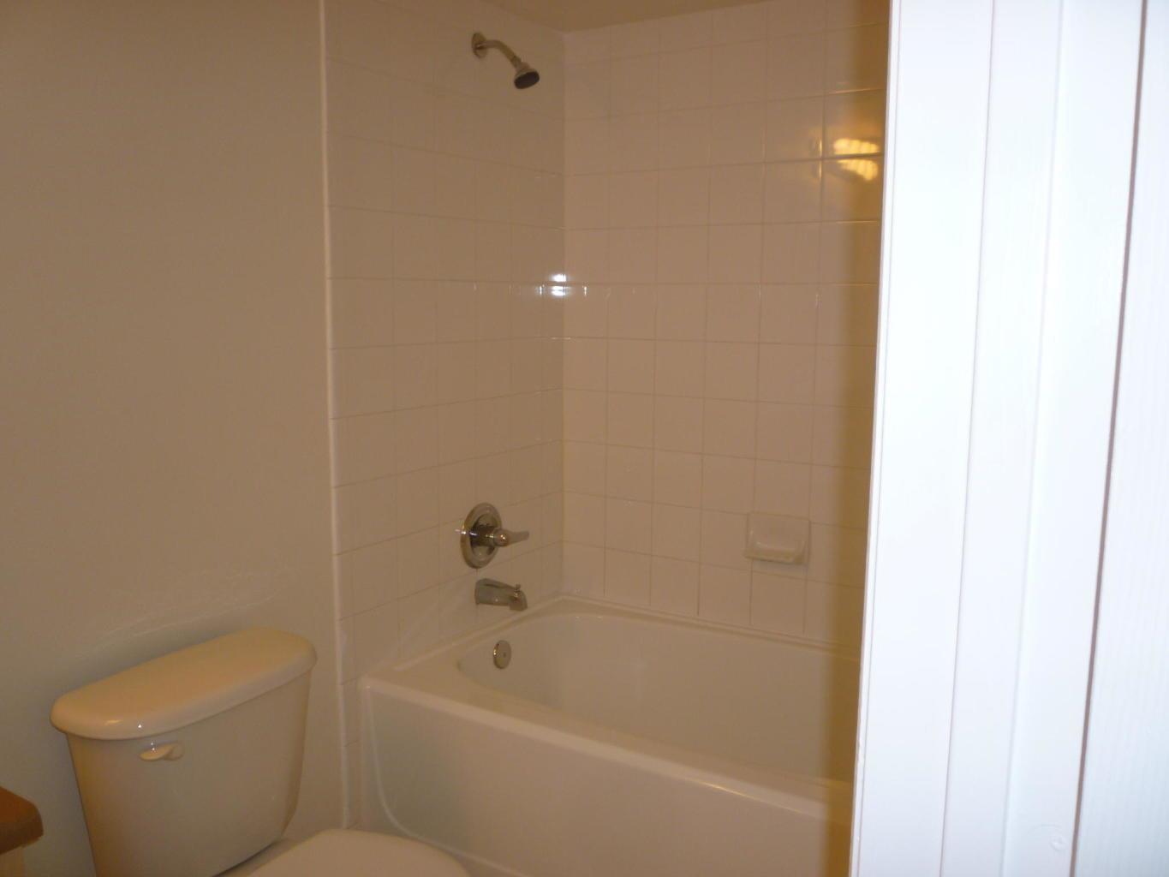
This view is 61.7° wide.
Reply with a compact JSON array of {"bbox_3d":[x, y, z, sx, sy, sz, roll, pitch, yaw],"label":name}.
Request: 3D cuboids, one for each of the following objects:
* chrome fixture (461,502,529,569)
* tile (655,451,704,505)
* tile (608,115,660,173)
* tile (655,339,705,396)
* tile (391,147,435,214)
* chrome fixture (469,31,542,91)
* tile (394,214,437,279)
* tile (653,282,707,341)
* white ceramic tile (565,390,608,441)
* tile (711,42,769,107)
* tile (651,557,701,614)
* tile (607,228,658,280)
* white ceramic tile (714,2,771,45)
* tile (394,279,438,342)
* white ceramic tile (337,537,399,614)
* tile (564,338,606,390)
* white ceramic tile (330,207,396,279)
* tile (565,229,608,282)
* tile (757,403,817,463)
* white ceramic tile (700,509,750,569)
[{"bbox_3d":[-0.234,0.262,2.602,0.085,0.175,0.196,5,9,32],"label":"chrome fixture"},{"bbox_3d":[0.262,0.111,2.731,0.151,0.151,0.010,6,10,32],"label":"tile"},{"bbox_3d":[0.139,-0.812,2.699,0.152,0.152,0.009,6,10,32],"label":"tile"},{"bbox_3d":[0.263,-0.192,2.685,0.152,0.152,0.010,6,10,32],"label":"tile"},{"bbox_3d":[-0.404,-0.606,2.300,0.008,0.152,0.152,5,9,32],"label":"tile"},{"bbox_3d":[-0.189,-0.938,2.409,0.178,0.139,0.068,6,10,32],"label":"chrome fixture"},{"bbox_3d":[-0.404,-0.451,2.306,0.010,0.152,0.152,6,10,32],"label":"tile"},{"bbox_3d":[0.266,-0.343,2.666,0.151,0.151,0.010,6,10,32],"label":"tile"},{"bbox_3d":[0.005,-0.064,2.876,0.150,0.149,0.010,6,10,32],"label":"white ceramic tile"},{"bbox_3d":[0.401,-0.937,2.512,0.151,0.151,0.010,5,9,32],"label":"tile"},{"bbox_3d":[0.261,0.415,2.801,0.152,0.147,0.009,5,9,32],"label":"tile"},{"bbox_3d":[0.136,-0.507,2.723,0.152,0.152,0.010,6,10,32],"label":"tile"},{"bbox_3d":[0.401,-1.058,2.497,0.152,0.086,0.009,6,10,32],"label":"white ceramic tile"},{"bbox_3d":[-0.405,-0.300,2.341,0.010,0.149,0.149,6,10,32],"label":"tile"},{"bbox_3d":[-0.503,0.326,2.295,0.009,0.152,0.183,6,10,32],"label":"white ceramic tile"},{"bbox_3d":[0.006,-0.215,2.854,0.150,0.149,0.010,6,10,32],"label":"tile"},{"bbox_3d":[-0.497,-0.431,2.175,0.010,0.149,0.191,6,10,32],"label":"white ceramic tile"},{"bbox_3d":[0.007,-0.519,2.815,0.151,0.151,0.010,5,9,32],"label":"tile"},{"bbox_3d":[0.525,-0.015,2.574,0.152,0.152,0.009,5,9,32],"label":"tile"},{"bbox_3d":[0.393,0.277,2.698,0.152,0.152,0.009,5,9,32],"label":"white ceramic tile"}]

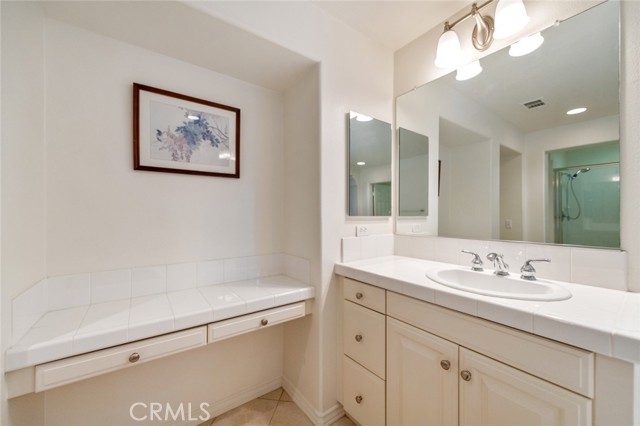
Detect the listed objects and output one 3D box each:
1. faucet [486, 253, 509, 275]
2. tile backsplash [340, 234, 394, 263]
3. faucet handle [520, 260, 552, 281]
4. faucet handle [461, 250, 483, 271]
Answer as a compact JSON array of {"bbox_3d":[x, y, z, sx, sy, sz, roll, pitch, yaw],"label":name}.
[{"bbox_3d":[0.835,0.241,1.167,0.152,0.107,0.055,0,0,-36],"label":"faucet"},{"bbox_3d":[0.336,0.232,1.680,0.488,0.152,0.018,0,0,-36],"label":"tile backsplash"},{"bbox_3d":[0.941,0.246,1.082,0.053,0.088,0.100,0,0,-37],"label":"faucet handle"},{"bbox_3d":[0.786,0.247,1.285,0.053,0.088,0.100,0,0,-37],"label":"faucet handle"}]

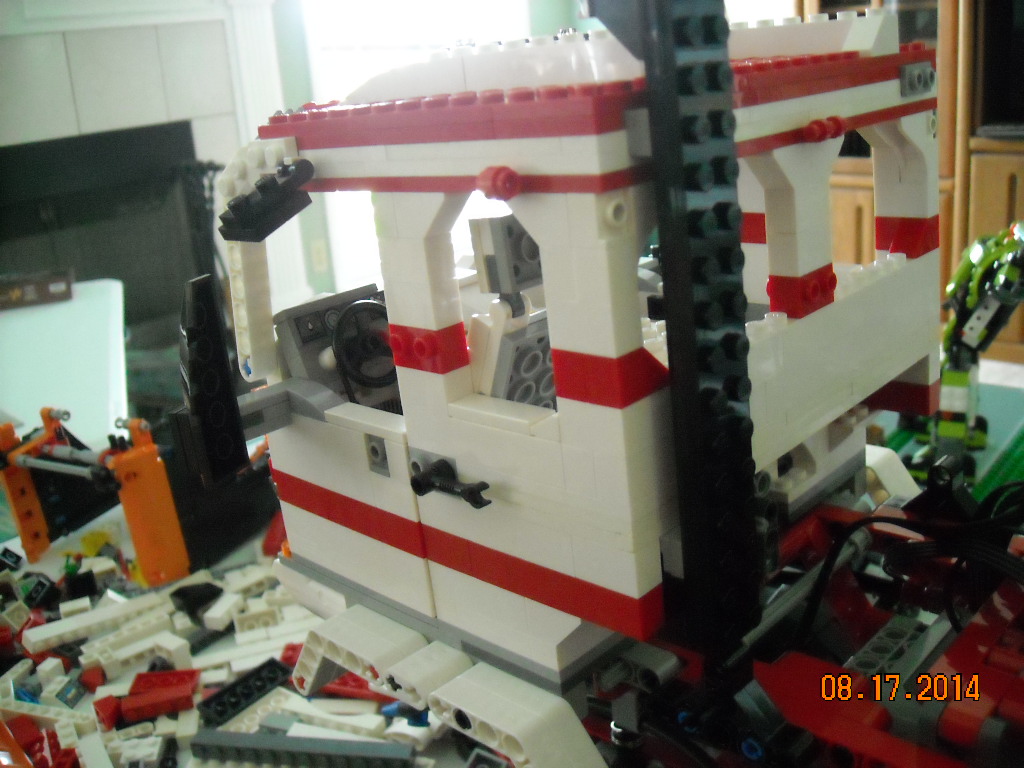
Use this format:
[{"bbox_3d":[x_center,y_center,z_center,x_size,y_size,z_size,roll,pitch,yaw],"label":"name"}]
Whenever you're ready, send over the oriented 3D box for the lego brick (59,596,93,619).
[{"bbox_3d":[-0.266,0.138,0.633,0.016,0.008,0.010,-13,31,-18],"label":"lego brick"}]

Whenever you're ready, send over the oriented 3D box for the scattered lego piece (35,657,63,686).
[{"bbox_3d":[-0.249,0.155,0.557,0.009,0.010,0.011,1,15,20],"label":"scattered lego piece"}]

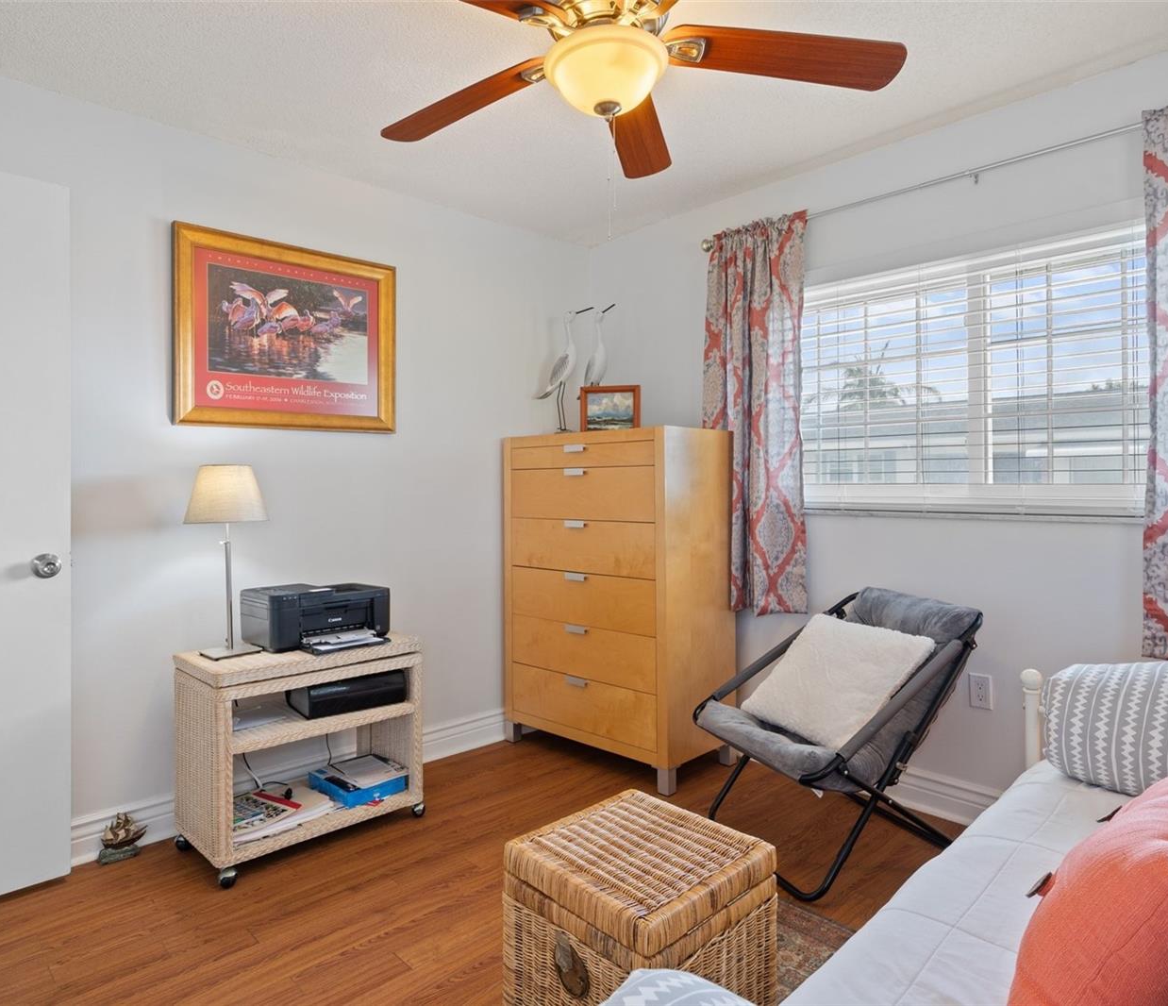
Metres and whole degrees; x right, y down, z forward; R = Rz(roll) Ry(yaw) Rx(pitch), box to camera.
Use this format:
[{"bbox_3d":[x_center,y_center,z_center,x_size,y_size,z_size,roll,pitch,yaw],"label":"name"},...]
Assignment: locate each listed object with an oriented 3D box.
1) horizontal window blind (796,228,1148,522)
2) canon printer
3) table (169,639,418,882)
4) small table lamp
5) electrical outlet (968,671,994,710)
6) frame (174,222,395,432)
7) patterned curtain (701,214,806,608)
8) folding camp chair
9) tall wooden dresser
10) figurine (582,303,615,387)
[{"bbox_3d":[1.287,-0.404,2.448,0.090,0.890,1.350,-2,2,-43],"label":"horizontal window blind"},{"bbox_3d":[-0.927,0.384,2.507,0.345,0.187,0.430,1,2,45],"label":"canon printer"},{"bbox_3d":[-0.942,0.799,2.404,0.395,0.636,0.685,1,2,44],"label":"table"},{"bbox_3d":[-1.148,0.179,2.292,0.240,0.610,0.240,-2,2,-43],"label":"small table lamp"},{"bbox_3d":[1.339,0.638,2.401,0.012,0.116,0.071,-2,2,-43],"label":"electrical outlet"},{"bbox_3d":[-1.048,-0.600,2.599,0.800,0.670,0.030,-2,2,-43],"label":"frame"},{"bbox_3d":[0.700,-0.337,2.962,0.100,1.610,0.510,-2,2,-43],"label":"patterned curtain"},{"bbox_3d":[0.849,0.719,2.381,0.740,0.790,0.580,-1,2,-20],"label":"folding camp chair"},{"bbox_3d":[0.132,0.399,3.144,0.931,1.391,0.466,1,2,44],"label":"tall wooden dresser"},{"bbox_3d":[0.056,-0.593,3.227,0.100,0.570,0.220,-1,2,-38],"label":"figurine"}]

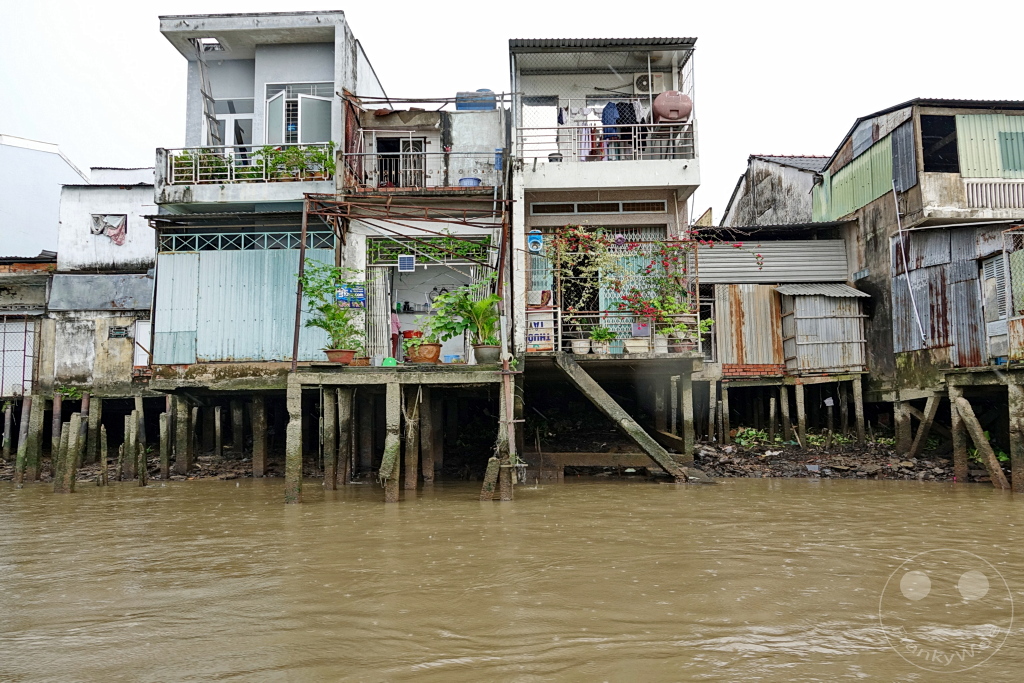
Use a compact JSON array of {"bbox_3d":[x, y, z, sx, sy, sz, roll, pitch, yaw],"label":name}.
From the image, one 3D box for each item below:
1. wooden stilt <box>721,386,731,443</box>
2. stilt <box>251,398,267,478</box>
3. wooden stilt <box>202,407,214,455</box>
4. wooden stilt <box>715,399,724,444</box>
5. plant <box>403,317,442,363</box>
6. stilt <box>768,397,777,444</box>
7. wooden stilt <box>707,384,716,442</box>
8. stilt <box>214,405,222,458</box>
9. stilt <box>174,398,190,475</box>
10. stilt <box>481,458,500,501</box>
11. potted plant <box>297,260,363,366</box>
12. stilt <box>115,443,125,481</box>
[{"bbox_3d":[5.598,1.903,17.800,0.140,1.555,0.140,-1,-5,2],"label":"wooden stilt"},{"bbox_3d":[-5.818,2.196,15.700,0.260,1.918,0.260,-1,-5,0],"label":"stilt"},{"bbox_3d":[-8.655,2.514,19.500,0.220,1.420,0.210,-1,-5,2],"label":"wooden stilt"},{"bbox_3d":[5.069,1.974,16.648,0.125,1.042,0.125,-1,-5,1],"label":"wooden stilt"},{"bbox_3d":[-1.696,-0.020,12.942,0.740,0.914,0.660,-1,-5,1],"label":"plant"},{"bbox_3d":[6.563,1.978,17.200,0.130,1.140,0.130,3,-5,0],"label":"stilt"},{"bbox_3d":[4.968,1.774,17.000,0.150,1.490,0.150,3,-5,0],"label":"wooden stilt"},{"bbox_3d":[-7.988,2.445,18.600,0.150,1.365,0.150,-1,-5,2],"label":"stilt"},{"bbox_3d":[-7.614,2.170,15.800,0.260,1.825,0.260,-1,-5,0],"label":"stilt"},{"bbox_3d":[-0.399,2.541,12.532,0.230,0.755,0.230,10,-5,2],"label":"stilt"},{"bbox_3d":[-3.416,-0.580,13.044,1.150,2.042,0.950,-1,-5,1],"label":"potted plant"},{"bbox_3d":[-9.749,2.994,17.000,0.120,0.925,0.120,-1,-5,2],"label":"stilt"}]

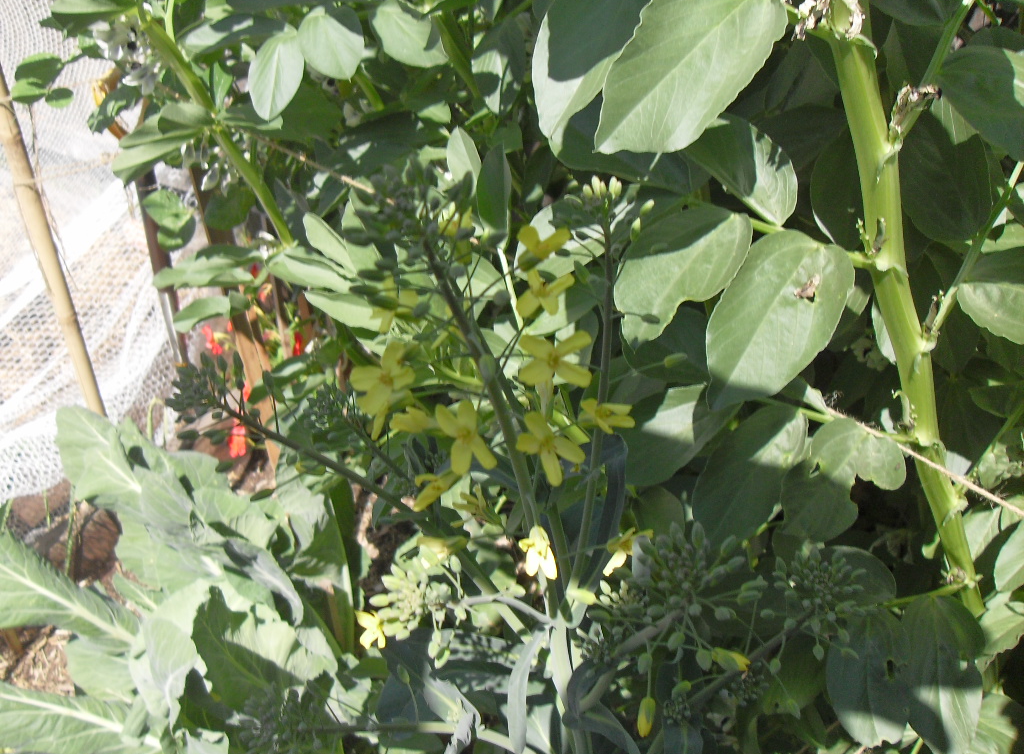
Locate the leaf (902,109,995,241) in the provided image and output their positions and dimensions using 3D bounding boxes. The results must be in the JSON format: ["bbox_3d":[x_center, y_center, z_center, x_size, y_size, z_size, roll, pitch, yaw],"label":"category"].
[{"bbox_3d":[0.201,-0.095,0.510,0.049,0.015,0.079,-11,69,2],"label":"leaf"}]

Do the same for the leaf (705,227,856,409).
[{"bbox_3d":[0.120,-0.026,0.490,0.056,0.094,0.016,37,9,7],"label":"leaf"}]

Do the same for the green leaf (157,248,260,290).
[{"bbox_3d":[-0.184,-0.065,0.660,0.060,0.016,0.033,-22,46,-14],"label":"green leaf"}]

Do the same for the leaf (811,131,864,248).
[{"bbox_3d":[0.146,-0.083,0.485,0.032,0.012,0.056,3,73,13],"label":"leaf"}]

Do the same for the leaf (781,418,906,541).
[{"bbox_3d":[0.151,0.047,0.500,0.050,0.067,0.016,37,9,7],"label":"leaf"}]

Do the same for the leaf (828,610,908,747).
[{"bbox_3d":[0.166,0.141,0.510,0.040,0.012,0.068,-6,66,4],"label":"leaf"}]

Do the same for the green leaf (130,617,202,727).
[{"bbox_3d":[-0.189,0.162,0.600,0.039,0.020,0.059,-7,66,-20],"label":"green leaf"}]

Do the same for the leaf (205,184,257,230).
[{"bbox_3d":[-0.206,-0.125,0.800,0.038,0.036,0.012,1,11,5],"label":"leaf"}]

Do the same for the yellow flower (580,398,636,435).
[{"bbox_3d":[0.039,0.016,0.440,0.021,0.018,0.015,-9,15,-39],"label":"yellow flower"}]

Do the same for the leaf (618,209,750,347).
[{"bbox_3d":[0.070,-0.041,0.450,0.042,0.015,0.072,36,75,19],"label":"leaf"}]

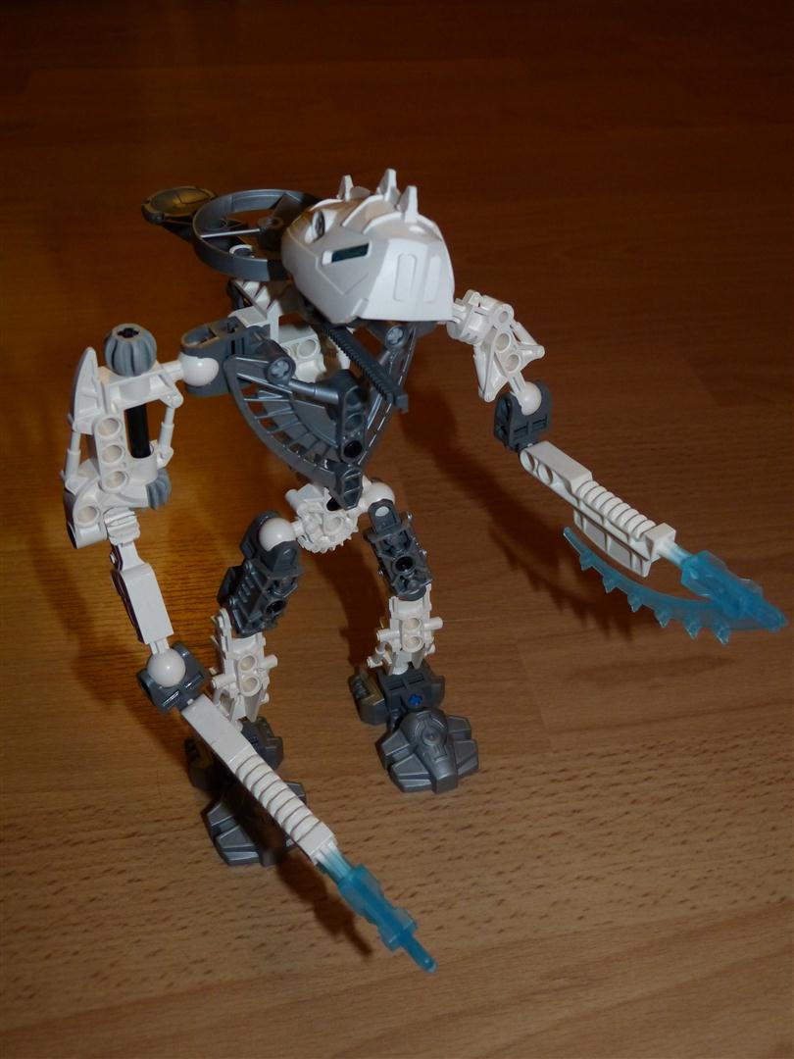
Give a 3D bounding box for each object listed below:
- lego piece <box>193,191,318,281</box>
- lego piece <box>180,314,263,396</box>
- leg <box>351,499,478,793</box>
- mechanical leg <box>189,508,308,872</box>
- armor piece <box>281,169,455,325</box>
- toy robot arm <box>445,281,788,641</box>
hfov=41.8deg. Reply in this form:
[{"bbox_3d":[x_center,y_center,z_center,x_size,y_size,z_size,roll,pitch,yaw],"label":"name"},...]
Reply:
[{"bbox_3d":[-0.040,-0.090,0.316,0.045,0.007,0.045,2,45,-2],"label":"lego piece"},{"bbox_3d":[-0.050,-0.049,0.294,0.022,0.015,0.014,-16,48,-18],"label":"lego piece"},{"bbox_3d":[0.005,0.034,0.329,0.034,0.094,0.058,-14,47,-17],"label":"leg"},{"bbox_3d":[-0.044,0.048,0.312,0.040,0.095,0.066,-11,47,-15],"label":"mechanical leg"},{"bbox_3d":[-0.007,-0.071,0.260,0.030,0.034,0.034,-13,42,-26],"label":"armor piece"},{"bbox_3d":[0.057,-0.016,0.293,0.023,0.051,0.133,-27,53,-27],"label":"toy robot arm"}]

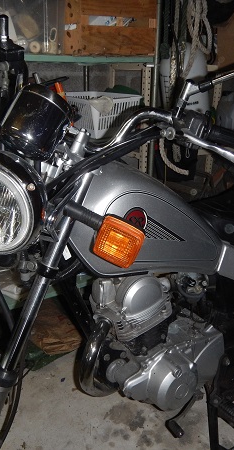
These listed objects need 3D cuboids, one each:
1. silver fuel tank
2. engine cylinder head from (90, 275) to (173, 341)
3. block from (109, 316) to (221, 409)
[{"bbox_3d":[0.034,-0.014,1.005,0.421,0.274,0.254,-12,23,-29],"label":"silver fuel tank"},{"bbox_3d":[0.024,0.184,1.062,0.198,0.168,0.162,-12,23,-29],"label":"engine cylinder head"},{"bbox_3d":[0.107,0.365,1.173,0.376,0.218,0.284,-12,23,-29],"label":"block"}]

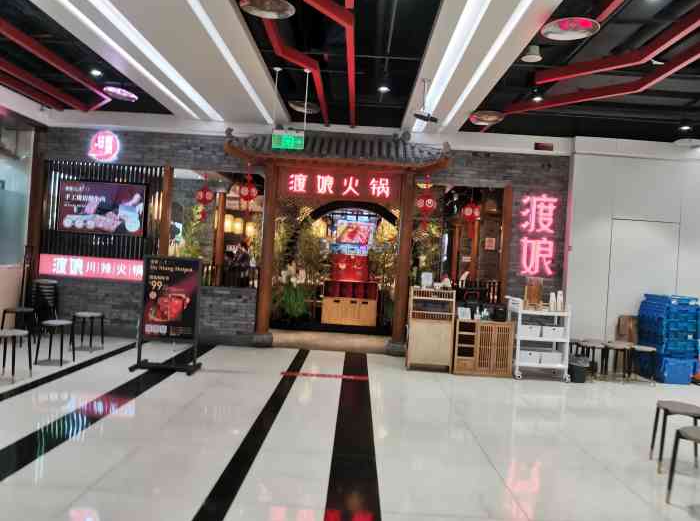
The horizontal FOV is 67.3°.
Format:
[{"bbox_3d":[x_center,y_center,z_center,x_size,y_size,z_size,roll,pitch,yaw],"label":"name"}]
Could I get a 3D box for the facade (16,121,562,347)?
[{"bbox_3d":[-0.787,-0.256,7.737,7.903,3.152,0.900,3,0,1],"label":"facade"}]

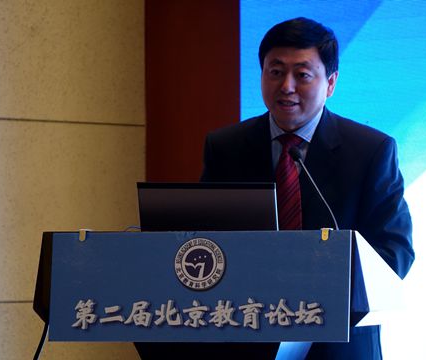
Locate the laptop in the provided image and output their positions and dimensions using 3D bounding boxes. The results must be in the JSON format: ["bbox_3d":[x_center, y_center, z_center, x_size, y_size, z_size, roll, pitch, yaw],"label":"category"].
[{"bbox_3d":[0.012,0.103,5.120,0.290,0.190,0.240,-1,-2,13],"label":"laptop"}]

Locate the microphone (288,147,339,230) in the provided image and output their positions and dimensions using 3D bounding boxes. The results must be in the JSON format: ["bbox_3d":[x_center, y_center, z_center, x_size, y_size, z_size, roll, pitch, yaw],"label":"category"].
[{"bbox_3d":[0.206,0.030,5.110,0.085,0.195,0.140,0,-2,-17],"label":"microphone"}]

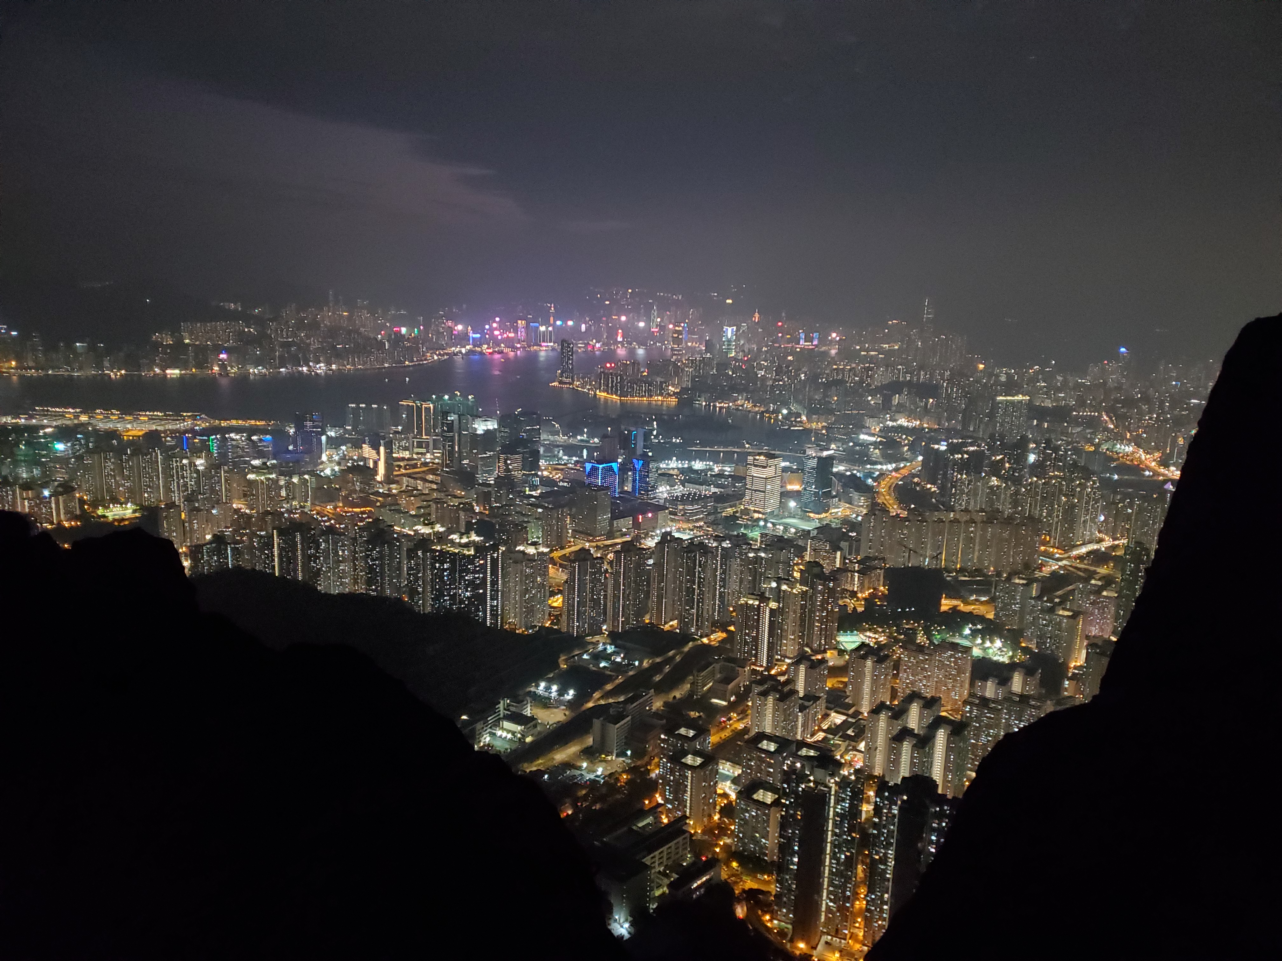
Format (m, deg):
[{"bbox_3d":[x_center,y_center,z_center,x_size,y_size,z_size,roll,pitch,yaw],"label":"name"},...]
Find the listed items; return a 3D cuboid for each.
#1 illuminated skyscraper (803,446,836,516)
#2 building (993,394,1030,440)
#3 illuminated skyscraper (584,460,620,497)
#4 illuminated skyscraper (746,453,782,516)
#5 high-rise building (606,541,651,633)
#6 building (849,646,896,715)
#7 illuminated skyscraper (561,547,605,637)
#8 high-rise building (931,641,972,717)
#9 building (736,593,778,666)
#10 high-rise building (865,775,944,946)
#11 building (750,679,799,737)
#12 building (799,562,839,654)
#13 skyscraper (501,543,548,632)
[{"bbox_3d":[389.800,3.300,2132.300,42.000,130.000,50.000,12,15,41],"label":"illuminated skyscraper"},{"bbox_3d":[1321.200,-211.800,3433.700,118.000,170.000,30.000,-2,12,-20],"label":"building"},{"bbox_3d":[-88.500,7.100,2122.800,45.000,94.000,53.000,12,15,40],"label":"illuminated skyscraper"},{"bbox_3d":[286.100,12.600,2244.500,57.000,137.000,55.000,12,15,40],"label":"illuminated skyscraper"},{"bbox_3d":[-16.500,142.500,1279.100,53.000,116.000,50.000,7,13,24],"label":"high-rise building"},{"bbox_3d":[258.300,223.800,1080.500,36.000,65.000,36.000,10,14,36],"label":"building"},{"bbox_3d":[-73.800,146.500,1247.100,53.000,109.000,50.000,7,13,24],"label":"illuminated skyscraper"},{"bbox_3d":[352.000,225.300,1096.600,33.000,75.000,31.000,10,14,34],"label":"high-rise building"},{"bbox_3d":[139.800,182.000,1162.500,45.000,85.000,43.000,8,13,27],"label":"building"},{"bbox_3d":[182.400,261.500,647.600,46.000,113.000,25.000,10,14,34],"label":"high-rise building"},{"bbox_3d":[129.000,226.500,935.600,35.000,51.000,33.000,10,14,36],"label":"building"},{"bbox_3d":[228.200,164.300,1221.700,43.000,106.000,41.000,8,13,29],"label":"building"},{"bbox_3d":[-148.200,134.800,1230.200,38.000,89.000,42.000,11,14,39],"label":"skyscraper"}]

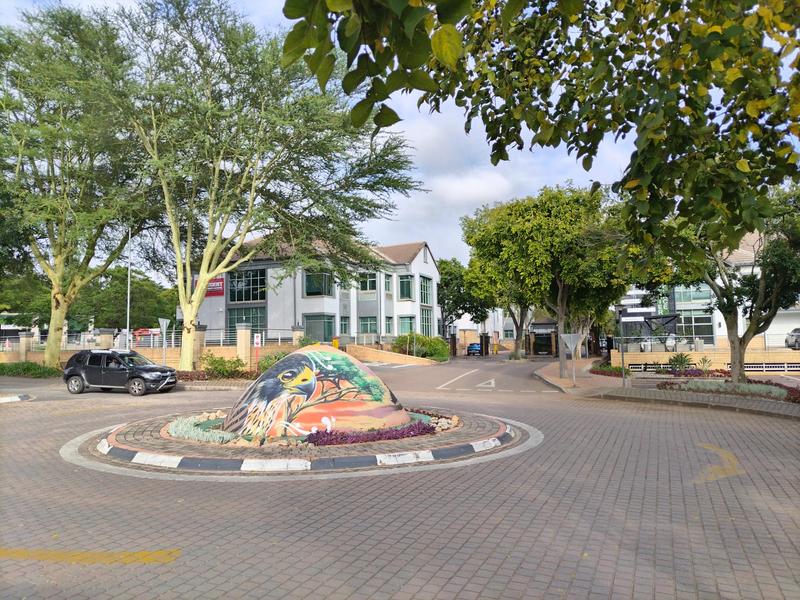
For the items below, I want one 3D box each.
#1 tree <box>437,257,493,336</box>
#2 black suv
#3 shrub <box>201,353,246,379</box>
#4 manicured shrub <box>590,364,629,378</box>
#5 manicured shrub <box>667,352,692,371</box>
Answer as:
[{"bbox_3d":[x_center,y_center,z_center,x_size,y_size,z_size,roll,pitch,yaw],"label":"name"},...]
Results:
[{"bbox_3d":[6.340,0.649,60.000,6.200,9.500,6.200,-3,-5,25],"label":"tree"},{"bbox_3d":[-10.834,2.790,23.418,4.310,1.690,1.830,-2,-4,14],"label":"black suv"},{"bbox_3d":[-8.518,3.185,29.000,2.200,1.250,1.500,0,-4,-5],"label":"shrub"},{"bbox_3d":[10.062,3.451,29.000,1.600,0.550,2.000,-1,-4,0],"label":"manicured shrub"},{"bbox_3d":[14.187,3.147,30.500,1.200,1.000,1.200,-1,-4,0],"label":"manicured shrub"}]

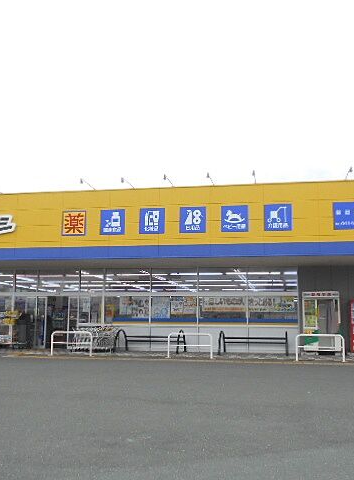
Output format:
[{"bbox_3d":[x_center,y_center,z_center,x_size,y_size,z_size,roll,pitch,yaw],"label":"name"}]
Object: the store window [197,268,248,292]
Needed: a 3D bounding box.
[{"bbox_3d":[1.776,1.591,21.685,1.958,0.947,0.100,-1,-8,12],"label":"store window"}]

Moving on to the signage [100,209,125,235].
[{"bbox_3d":[-2.162,-0.596,18.781,0.858,0.863,0.100,-1,-7,11],"label":"signage"}]

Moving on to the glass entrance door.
[{"bbox_3d":[-5.523,3.328,22.446,0.606,2.062,0.080,-1,-7,11],"label":"glass entrance door"}]

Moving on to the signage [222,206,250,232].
[{"bbox_3d":[1.919,-0.692,18.274,0.891,0.868,0.100,-1,-7,11],"label":"signage"}]

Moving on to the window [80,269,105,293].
[{"bbox_3d":[-3.397,1.633,22.232,1.031,0.980,0.100,-1,-7,11],"label":"window"}]

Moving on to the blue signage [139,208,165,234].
[{"bbox_3d":[-0.813,-0.623,18.521,0.868,0.868,0.100,-1,-7,11],"label":"blue signage"}]

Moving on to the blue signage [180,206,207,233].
[{"bbox_3d":[0.535,-0.647,18.260,0.884,0.856,0.100,-1,-7,11],"label":"blue signage"}]

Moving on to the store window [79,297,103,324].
[{"bbox_3d":[-3.457,2.870,22.591,1.049,1.129,0.100,-1,-8,12],"label":"store window"}]

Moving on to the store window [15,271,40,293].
[{"bbox_3d":[-6.114,1.692,22.610,1.006,0.936,0.080,-1,-7,11],"label":"store window"}]

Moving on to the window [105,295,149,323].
[{"bbox_3d":[-1.957,2.724,21.820,1.855,1.151,0.100,-1,-7,11],"label":"window"}]

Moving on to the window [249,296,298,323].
[{"bbox_3d":[3.644,2.649,21.151,1.895,1.057,0.100,-1,-8,12],"label":"window"}]

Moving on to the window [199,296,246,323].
[{"bbox_3d":[1.740,2.620,20.987,1.820,1.070,0.080,-1,-7,11],"label":"window"}]

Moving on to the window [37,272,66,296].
[{"bbox_3d":[-5.199,1.768,23.105,1.224,0.905,0.100,-1,-8,12],"label":"window"}]

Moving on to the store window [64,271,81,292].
[{"bbox_3d":[-4.290,1.727,22.922,0.722,0.927,0.100,-1,-8,12],"label":"store window"}]

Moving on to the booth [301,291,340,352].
[{"bbox_3d":[5.072,2.898,19.584,1.186,2.063,0.780,-1,-7,11],"label":"booth"}]

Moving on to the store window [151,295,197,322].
[{"bbox_3d":[-0.096,2.664,21.335,1.842,1.088,0.080,-1,-7,11],"label":"store window"}]

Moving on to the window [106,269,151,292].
[{"bbox_3d":[-1.917,1.599,21.813,1.894,0.970,0.080,-1,-7,11],"label":"window"}]

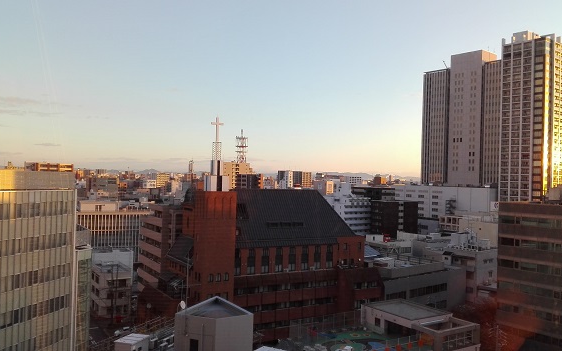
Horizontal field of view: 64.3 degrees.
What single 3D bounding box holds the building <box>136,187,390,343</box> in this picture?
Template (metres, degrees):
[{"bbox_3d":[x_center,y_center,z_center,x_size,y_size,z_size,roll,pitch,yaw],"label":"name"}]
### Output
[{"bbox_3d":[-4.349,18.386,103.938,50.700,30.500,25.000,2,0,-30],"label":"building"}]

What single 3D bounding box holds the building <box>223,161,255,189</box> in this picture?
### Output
[{"bbox_3d":[-34.300,12.825,355.000,23.000,45.500,15.000,2,-1,-28],"label":"building"}]

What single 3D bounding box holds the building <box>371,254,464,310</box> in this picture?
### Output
[{"bbox_3d":[28.800,26.812,104.200,26.000,15.800,14.000,2,-1,-33],"label":"building"}]

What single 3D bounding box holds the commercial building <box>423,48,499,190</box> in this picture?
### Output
[{"bbox_3d":[111.711,-11.892,253.549,25.000,99.000,57.800,2,-1,-37],"label":"commercial building"}]

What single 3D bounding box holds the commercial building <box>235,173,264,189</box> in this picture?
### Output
[{"bbox_3d":[-22.800,17.359,324.000,17.500,36.400,10.000,1,-1,22],"label":"commercial building"}]

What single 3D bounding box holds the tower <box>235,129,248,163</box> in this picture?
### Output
[{"bbox_3d":[-32.779,-24.449,370.177,8.500,28.200,8.500,2,0,-30],"label":"tower"}]

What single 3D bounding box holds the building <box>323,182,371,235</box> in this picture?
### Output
[{"bbox_3d":[32.300,20.194,224.000,17.000,31.500,20.000,2,-1,-32],"label":"building"}]

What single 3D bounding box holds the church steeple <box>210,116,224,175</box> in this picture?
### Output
[{"bbox_3d":[-11.750,-5.451,82.100,2.200,10.500,1.700,2,-1,-30],"label":"church steeple"}]

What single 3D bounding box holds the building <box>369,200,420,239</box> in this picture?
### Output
[{"bbox_3d":[55.300,24.623,220.500,25.000,23.700,11.000,2,-1,-32],"label":"building"}]

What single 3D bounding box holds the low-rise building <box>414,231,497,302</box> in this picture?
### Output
[{"bbox_3d":[47.600,25.605,123.500,12.000,19.500,21.000,2,-1,-31],"label":"low-rise building"}]

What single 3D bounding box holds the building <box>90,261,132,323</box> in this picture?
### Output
[{"bbox_3d":[-42.838,26.616,110.351,7.800,12.200,11.000,2,0,-34],"label":"building"}]

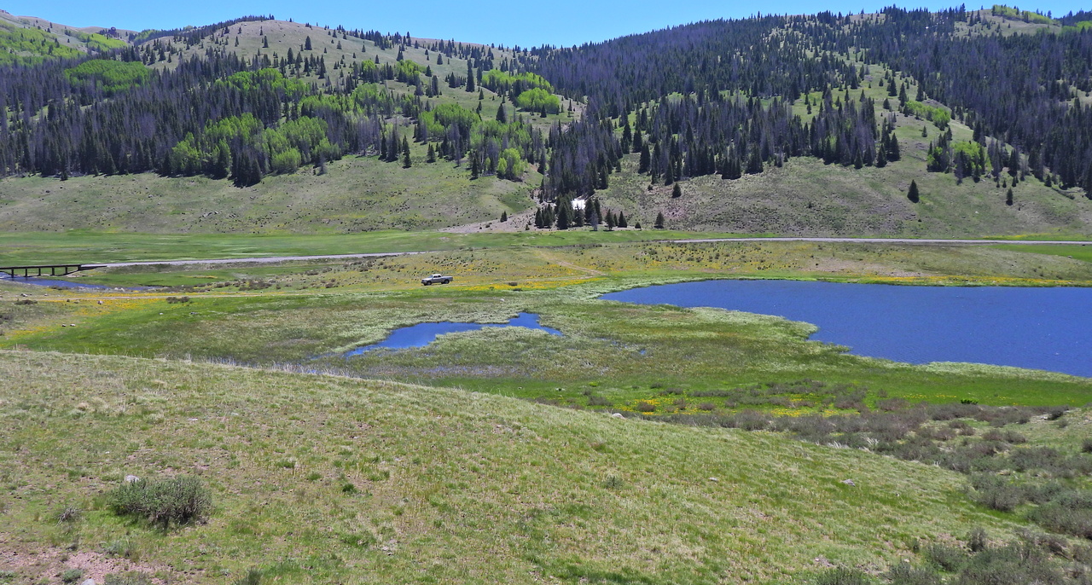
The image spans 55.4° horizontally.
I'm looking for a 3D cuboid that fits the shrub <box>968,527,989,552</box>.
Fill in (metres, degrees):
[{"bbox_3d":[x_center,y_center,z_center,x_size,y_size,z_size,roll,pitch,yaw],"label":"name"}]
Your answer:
[{"bbox_3d":[8.100,4.630,19.500,0.390,0.450,0.380,0,5,0],"label":"shrub"}]

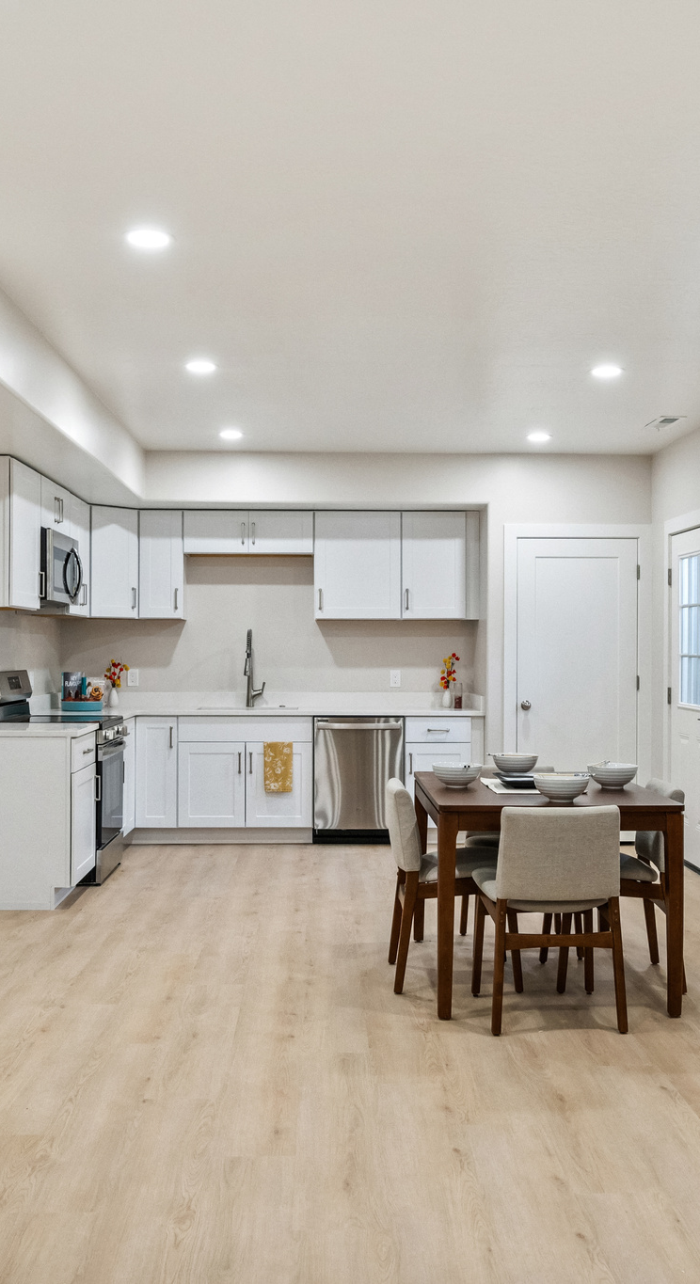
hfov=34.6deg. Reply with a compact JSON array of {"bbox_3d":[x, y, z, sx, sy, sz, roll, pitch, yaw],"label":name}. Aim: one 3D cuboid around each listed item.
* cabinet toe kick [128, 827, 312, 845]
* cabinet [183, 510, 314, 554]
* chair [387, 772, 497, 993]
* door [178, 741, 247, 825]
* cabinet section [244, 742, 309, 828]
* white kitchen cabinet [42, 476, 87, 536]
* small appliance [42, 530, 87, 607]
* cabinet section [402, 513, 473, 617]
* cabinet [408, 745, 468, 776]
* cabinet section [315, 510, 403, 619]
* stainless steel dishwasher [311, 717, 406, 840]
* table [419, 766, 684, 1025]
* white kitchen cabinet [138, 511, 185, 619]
[{"bbox_3d":[-0.878,1.311,7.623,1.235,0.118,0.020,0,0,-1],"label":"cabinet toe kick"},{"bbox_3d":[-0.709,-0.766,8.023,0.914,0.305,0.330,0,0,-1],"label":"cabinet"},{"bbox_3d":[0.427,0.961,4.540,0.535,0.785,0.480,0,0,-1],"label":"chair"},{"bbox_3d":[-0.931,0.961,7.570,0.451,0.577,0.022,0,0,-1],"label":"door"},{"bbox_3d":[-0.472,0.963,7.553,0.448,0.571,0.030,0,0,-1],"label":"cabinet section"},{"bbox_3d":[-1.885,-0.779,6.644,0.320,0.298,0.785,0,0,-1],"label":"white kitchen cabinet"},{"bbox_3d":[-1.846,-0.426,6.602,0.390,0.400,0.755,0,0,-1],"label":"small appliance"},{"bbox_3d":[0.602,-0.550,8.070,0.475,0.765,0.330,0,0,-1],"label":"cabinet section"},{"bbox_3d":[0.595,0.971,7.894,0.438,0.570,0.590,0,0,-1],"label":"cabinet"},{"bbox_3d":[0.062,-0.550,8.060,0.612,0.765,0.330,0,0,-1],"label":"cabinet section"},{"bbox_3d":[0.060,0.939,7.868,0.620,0.865,0.600,0,0,-1],"label":"stainless steel dishwasher"},{"bbox_3d":[0.745,0.969,4.562,0.878,0.760,1.117,0,0,-1],"label":"table"},{"bbox_3d":[-1.319,-0.538,8.008,0.307,0.760,0.330,0,0,-1],"label":"white kitchen cabinet"}]

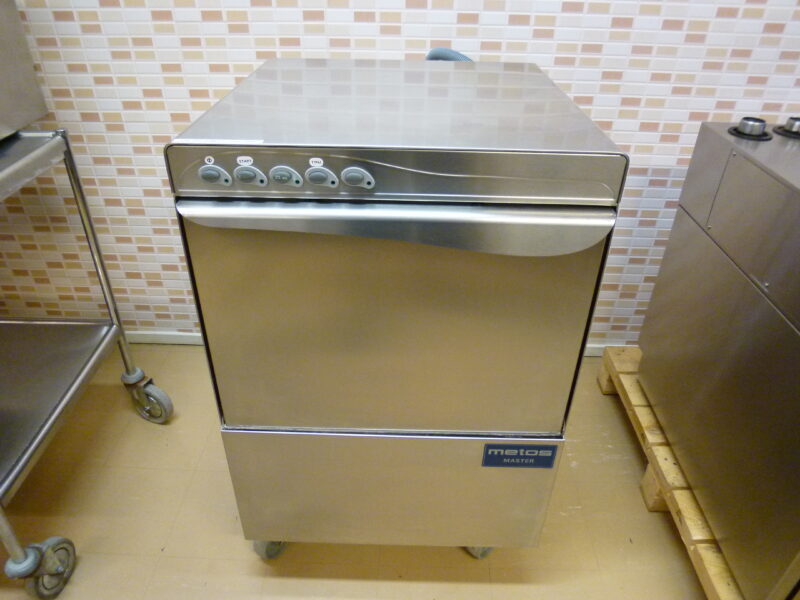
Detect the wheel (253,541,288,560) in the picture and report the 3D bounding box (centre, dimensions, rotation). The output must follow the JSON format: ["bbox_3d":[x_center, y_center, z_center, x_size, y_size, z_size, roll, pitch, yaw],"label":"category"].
[{"bbox_3d":[-0.280,0.531,1.244,0.042,0.100,0.095,24,39,32],"label":"wheel"}]

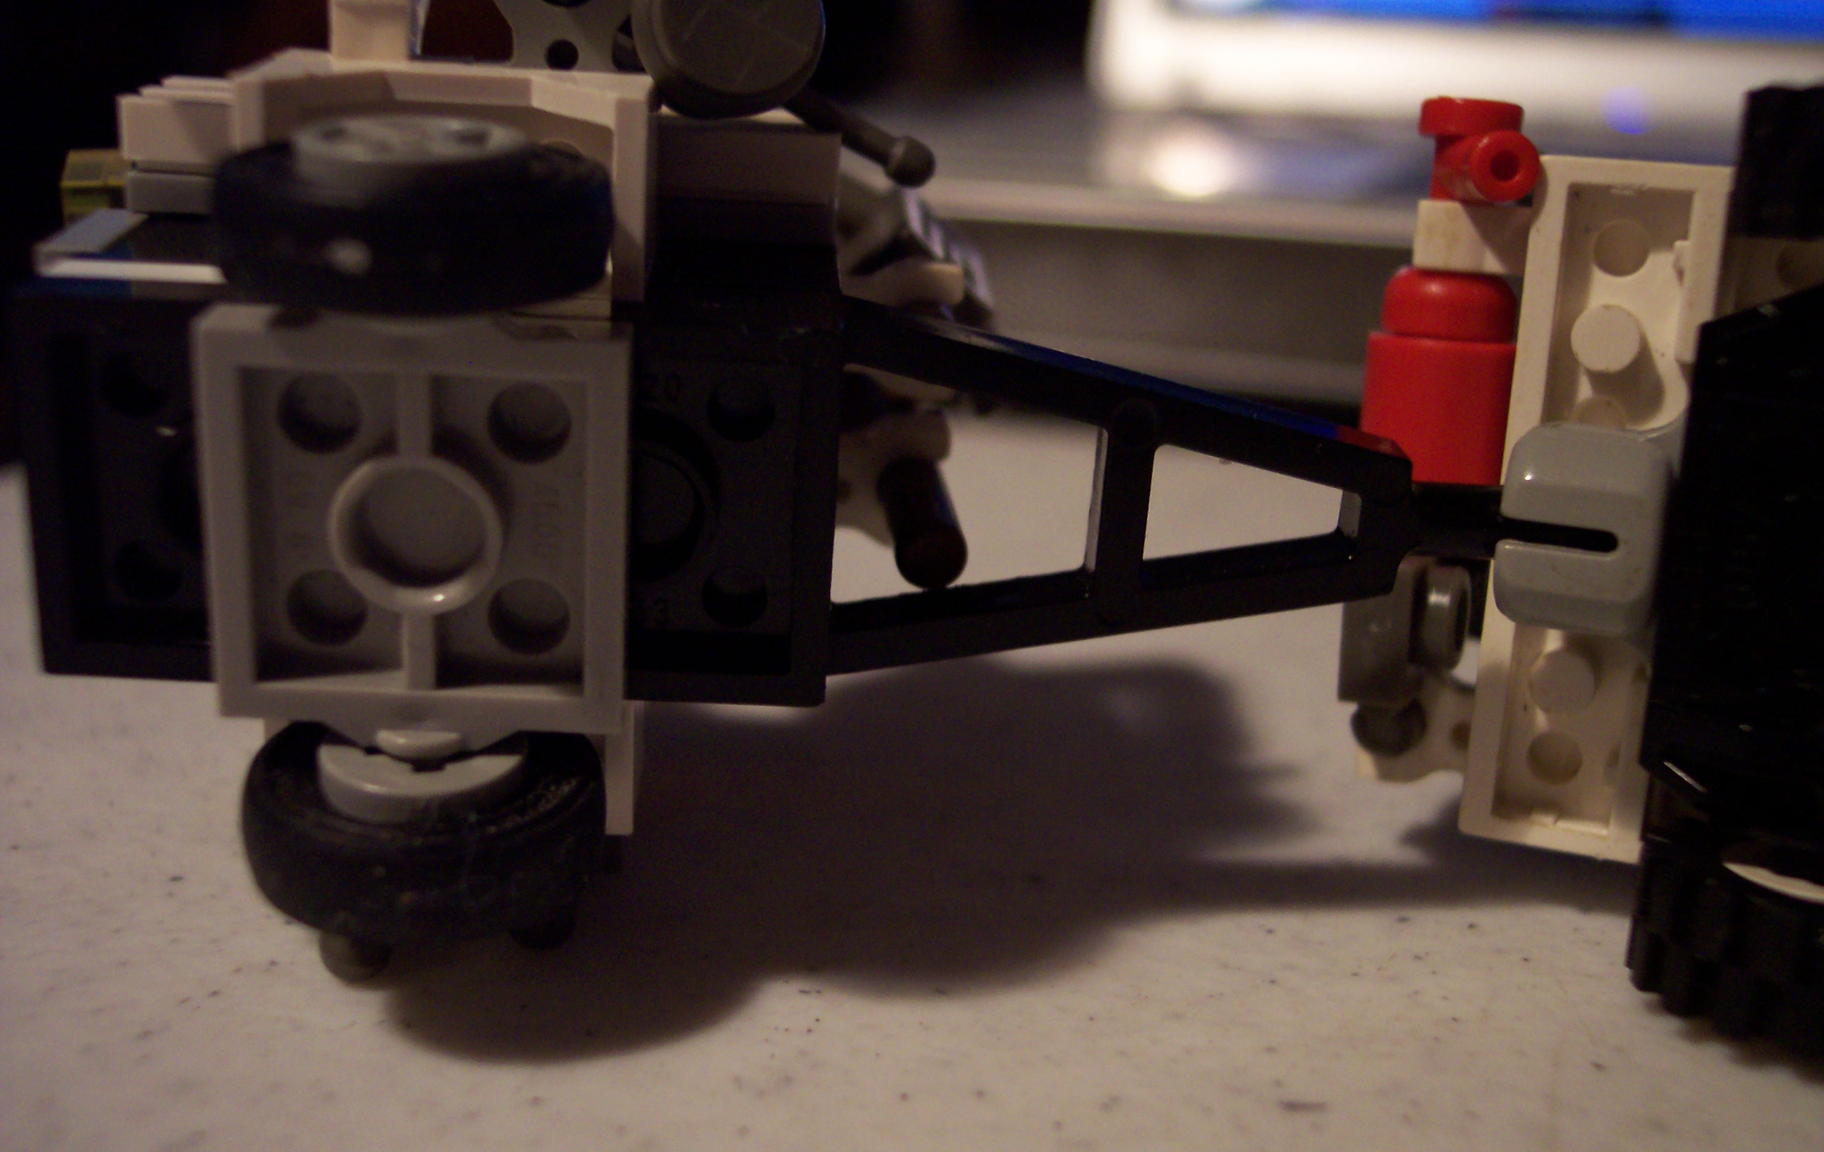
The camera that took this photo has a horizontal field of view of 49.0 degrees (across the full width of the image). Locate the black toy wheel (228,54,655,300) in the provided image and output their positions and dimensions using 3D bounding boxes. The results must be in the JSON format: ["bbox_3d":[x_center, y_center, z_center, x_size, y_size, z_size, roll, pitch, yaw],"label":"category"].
[{"bbox_3d":[-0.018,-0.013,0.073,0.014,0.006,0.014,3,21,-4],"label":"black toy wheel"}]

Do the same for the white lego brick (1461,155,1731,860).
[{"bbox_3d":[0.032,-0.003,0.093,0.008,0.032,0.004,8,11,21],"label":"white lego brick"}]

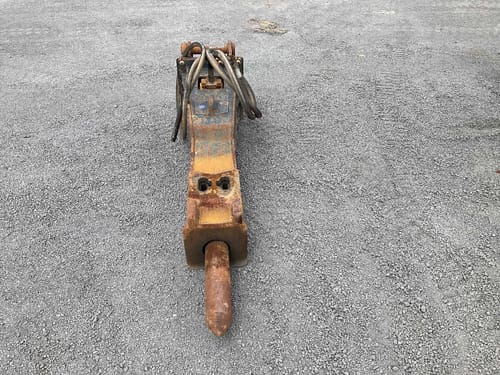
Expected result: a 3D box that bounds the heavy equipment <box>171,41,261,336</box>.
[{"bbox_3d":[-0.196,-0.228,2.434,0.560,0.530,2.230,-3,39,-4],"label":"heavy equipment"}]

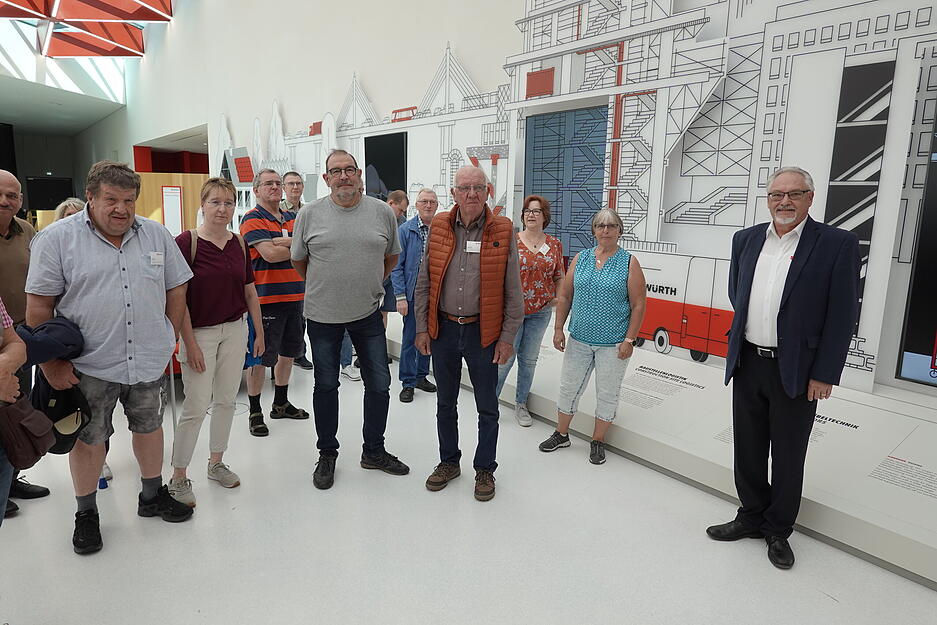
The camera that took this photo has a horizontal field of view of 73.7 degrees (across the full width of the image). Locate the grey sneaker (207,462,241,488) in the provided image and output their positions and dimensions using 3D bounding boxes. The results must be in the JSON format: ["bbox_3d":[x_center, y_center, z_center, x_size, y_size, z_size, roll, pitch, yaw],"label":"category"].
[{"bbox_3d":[-1.357,0.890,3.480,0.267,0.100,0.097,8,12,32],"label":"grey sneaker"}]

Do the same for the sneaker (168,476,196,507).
[{"bbox_3d":[-1.504,0.935,3.297,0.100,0.105,0.262,-6,13,-36],"label":"sneaker"}]

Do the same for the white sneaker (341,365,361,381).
[{"bbox_3d":[-1.041,0.537,5.619,0.285,0.110,0.105,8,13,34],"label":"white sneaker"}]

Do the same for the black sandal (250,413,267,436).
[{"bbox_3d":[-1.470,0.771,4.382,0.105,0.090,0.285,-4,12,-27],"label":"black sandal"}]

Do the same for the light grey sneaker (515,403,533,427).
[{"bbox_3d":[0.409,0.736,4.572,0.098,0.110,0.272,-1,11,-13],"label":"light grey sneaker"}]

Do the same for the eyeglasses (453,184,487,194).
[{"bbox_3d":[0.015,-0.626,3.189,0.152,0.045,0.145,0,10,-6],"label":"eyeglasses"}]

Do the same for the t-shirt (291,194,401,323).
[{"bbox_3d":[-0.675,-0.290,3.457,0.590,0.700,0.360,0,10,-7],"label":"t-shirt"}]

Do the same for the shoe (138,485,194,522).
[{"bbox_3d":[-1.493,0.942,3.093,0.302,0.130,0.113,3,10,10],"label":"shoe"}]

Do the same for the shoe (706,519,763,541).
[{"bbox_3d":[1.317,1.046,3.085,0.298,0.110,0.108,1,10,-5],"label":"shoe"}]

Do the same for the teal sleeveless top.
[{"bbox_3d":[0.817,-0.104,3.864,0.400,0.610,0.280,6,12,25],"label":"teal sleeveless top"}]

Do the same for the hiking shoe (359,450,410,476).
[{"bbox_3d":[-0.490,0.868,3.692,0.318,0.115,0.110,5,11,17],"label":"hiking shoe"}]

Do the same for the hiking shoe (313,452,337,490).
[{"bbox_3d":[-0.819,0.896,3.573,0.115,0.118,0.295,0,10,-6],"label":"hiking shoe"}]

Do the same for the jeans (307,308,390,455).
[{"bbox_3d":[-0.696,0.396,3.622,0.470,0.910,0.320,0,10,-7],"label":"jeans"}]

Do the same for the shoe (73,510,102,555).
[{"bbox_3d":[-1.803,1.017,2.958,0.120,0.120,0.300,-5,12,-30],"label":"shoe"}]

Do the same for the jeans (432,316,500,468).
[{"bbox_3d":[-0.017,0.465,3.499,0.390,0.905,0.290,3,10,10],"label":"jeans"}]

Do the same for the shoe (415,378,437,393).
[{"bbox_3d":[-0.368,0.591,5.267,0.295,0.105,0.103,9,13,35],"label":"shoe"}]

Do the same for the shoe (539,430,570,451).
[{"bbox_3d":[0.580,0.846,4.155,0.265,0.105,0.100,-7,13,-36],"label":"shoe"}]

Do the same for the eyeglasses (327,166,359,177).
[{"bbox_3d":[-0.669,-0.745,3.336,0.147,0.048,0.143,-5,8,-11],"label":"eyeglasses"}]

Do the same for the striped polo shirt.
[{"bbox_3d":[-1.327,-0.397,4.275,0.510,0.690,0.350,-8,14,-41],"label":"striped polo shirt"}]

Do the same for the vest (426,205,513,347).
[{"bbox_3d":[0.005,-0.199,3.348,0.455,0.755,0.320,3,10,10],"label":"vest"}]

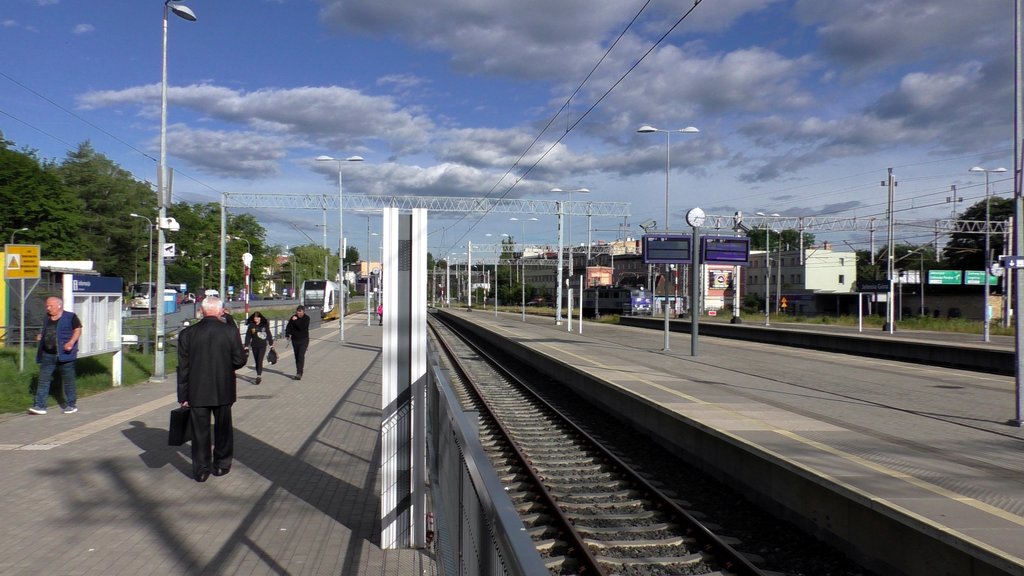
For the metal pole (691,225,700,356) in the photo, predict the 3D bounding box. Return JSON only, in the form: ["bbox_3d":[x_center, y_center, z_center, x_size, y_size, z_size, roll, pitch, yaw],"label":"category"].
[{"bbox_3d":[6.127,0.083,27.200,0.210,4.380,0.210,0,-1,-7],"label":"metal pole"}]

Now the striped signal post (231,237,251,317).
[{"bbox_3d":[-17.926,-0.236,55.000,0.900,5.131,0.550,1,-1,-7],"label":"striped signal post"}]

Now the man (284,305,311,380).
[{"bbox_3d":[-4.871,1.241,18.500,0.580,1.687,0.420,0,-1,-2],"label":"man"}]

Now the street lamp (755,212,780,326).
[{"bbox_3d":[19.070,-1.381,60.800,2.000,8.450,0.350,0,-1,-7],"label":"street lamp"}]

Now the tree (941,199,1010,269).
[{"bbox_3d":[69.163,-5.082,120.000,11.200,16.499,10.500,1,-1,-7],"label":"tree"}]

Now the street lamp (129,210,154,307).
[{"bbox_3d":[-35.295,-2.233,77.393,2.090,9.596,0.350,0,-1,0],"label":"street lamp"}]

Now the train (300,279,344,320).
[{"bbox_3d":[-19.463,1.319,86.000,2.900,3.850,24.000,0,-1,-8],"label":"train"}]

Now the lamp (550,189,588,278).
[{"bbox_3d":[3.360,-1.610,46.007,2.282,8.020,0.350,1,-1,-7],"label":"lamp"}]

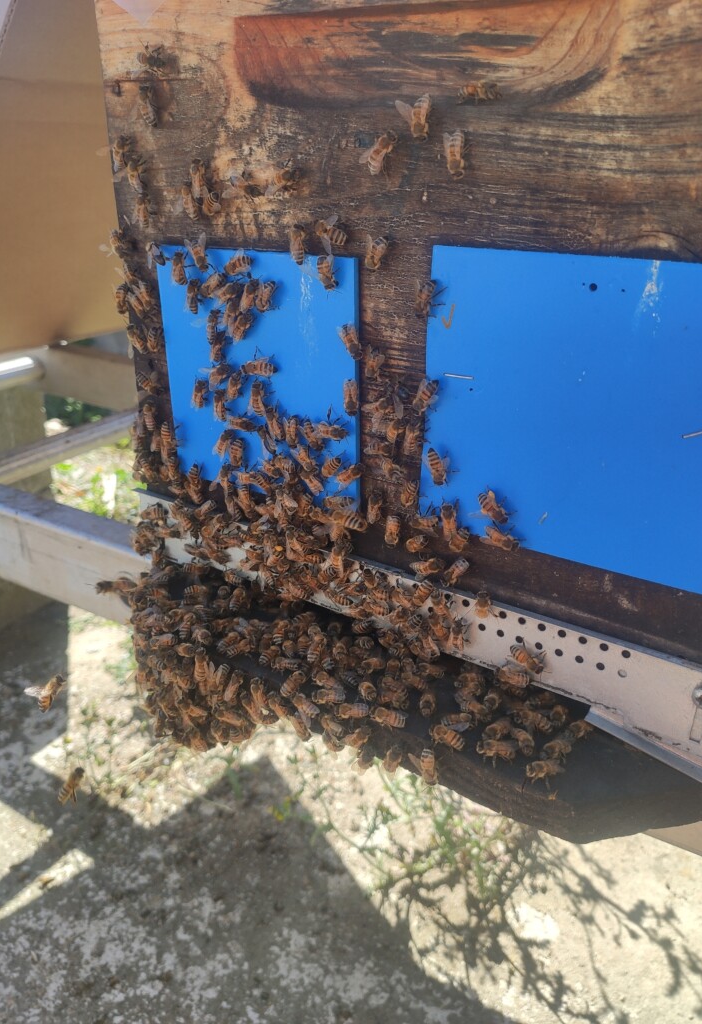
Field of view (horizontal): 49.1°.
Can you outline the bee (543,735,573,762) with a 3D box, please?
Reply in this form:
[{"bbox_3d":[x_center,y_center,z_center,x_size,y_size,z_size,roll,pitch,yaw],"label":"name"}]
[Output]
[{"bbox_3d":[0.073,0.085,0.272,0.013,0.005,0.006,-8,26,-17],"label":"bee"}]

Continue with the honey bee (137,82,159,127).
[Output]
[{"bbox_3d":[-0.077,-0.155,0.294,0.006,0.014,0.005,-2,18,35],"label":"honey bee"}]

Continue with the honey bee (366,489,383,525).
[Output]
[{"bbox_3d":[0.009,-0.002,0.302,0.006,0.014,0.005,21,30,26],"label":"honey bee"}]

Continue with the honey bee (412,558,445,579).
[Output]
[{"bbox_3d":[0.029,0.020,0.297,0.014,0.006,0.005,-7,16,36],"label":"honey bee"}]

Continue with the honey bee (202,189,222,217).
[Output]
[{"bbox_3d":[-0.051,-0.115,0.287,0.006,0.012,0.005,40,58,14],"label":"honey bee"}]

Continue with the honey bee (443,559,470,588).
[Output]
[{"bbox_3d":[0.040,0.023,0.295,0.006,0.013,0.005,43,39,11],"label":"honey bee"}]

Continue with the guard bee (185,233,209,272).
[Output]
[{"bbox_3d":[-0.060,-0.102,0.306,0.008,0.013,0.005,-5,16,36],"label":"guard bee"}]

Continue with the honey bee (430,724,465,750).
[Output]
[{"bbox_3d":[0.035,0.082,0.277,0.013,0.005,0.006,20,32,37],"label":"honey bee"}]

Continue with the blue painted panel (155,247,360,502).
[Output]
[{"bbox_3d":[-0.039,-0.054,0.317,0.097,0.101,0.003,15,29,29],"label":"blue painted panel"}]

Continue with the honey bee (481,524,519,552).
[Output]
[{"bbox_3d":[0.054,0.010,0.274,0.013,0.007,0.005,23,31,25],"label":"honey bee"}]

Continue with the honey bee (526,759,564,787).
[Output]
[{"bbox_3d":[0.066,0.088,0.264,0.013,0.005,0.006,-2,25,-5],"label":"honey bee"}]

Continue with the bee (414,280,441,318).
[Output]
[{"bbox_3d":[0.025,-0.070,0.254,0.007,0.013,0.005,34,36,18],"label":"bee"}]

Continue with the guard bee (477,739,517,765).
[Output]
[{"bbox_3d":[0.052,0.084,0.272,0.013,0.005,0.006,4,25,8],"label":"guard bee"}]

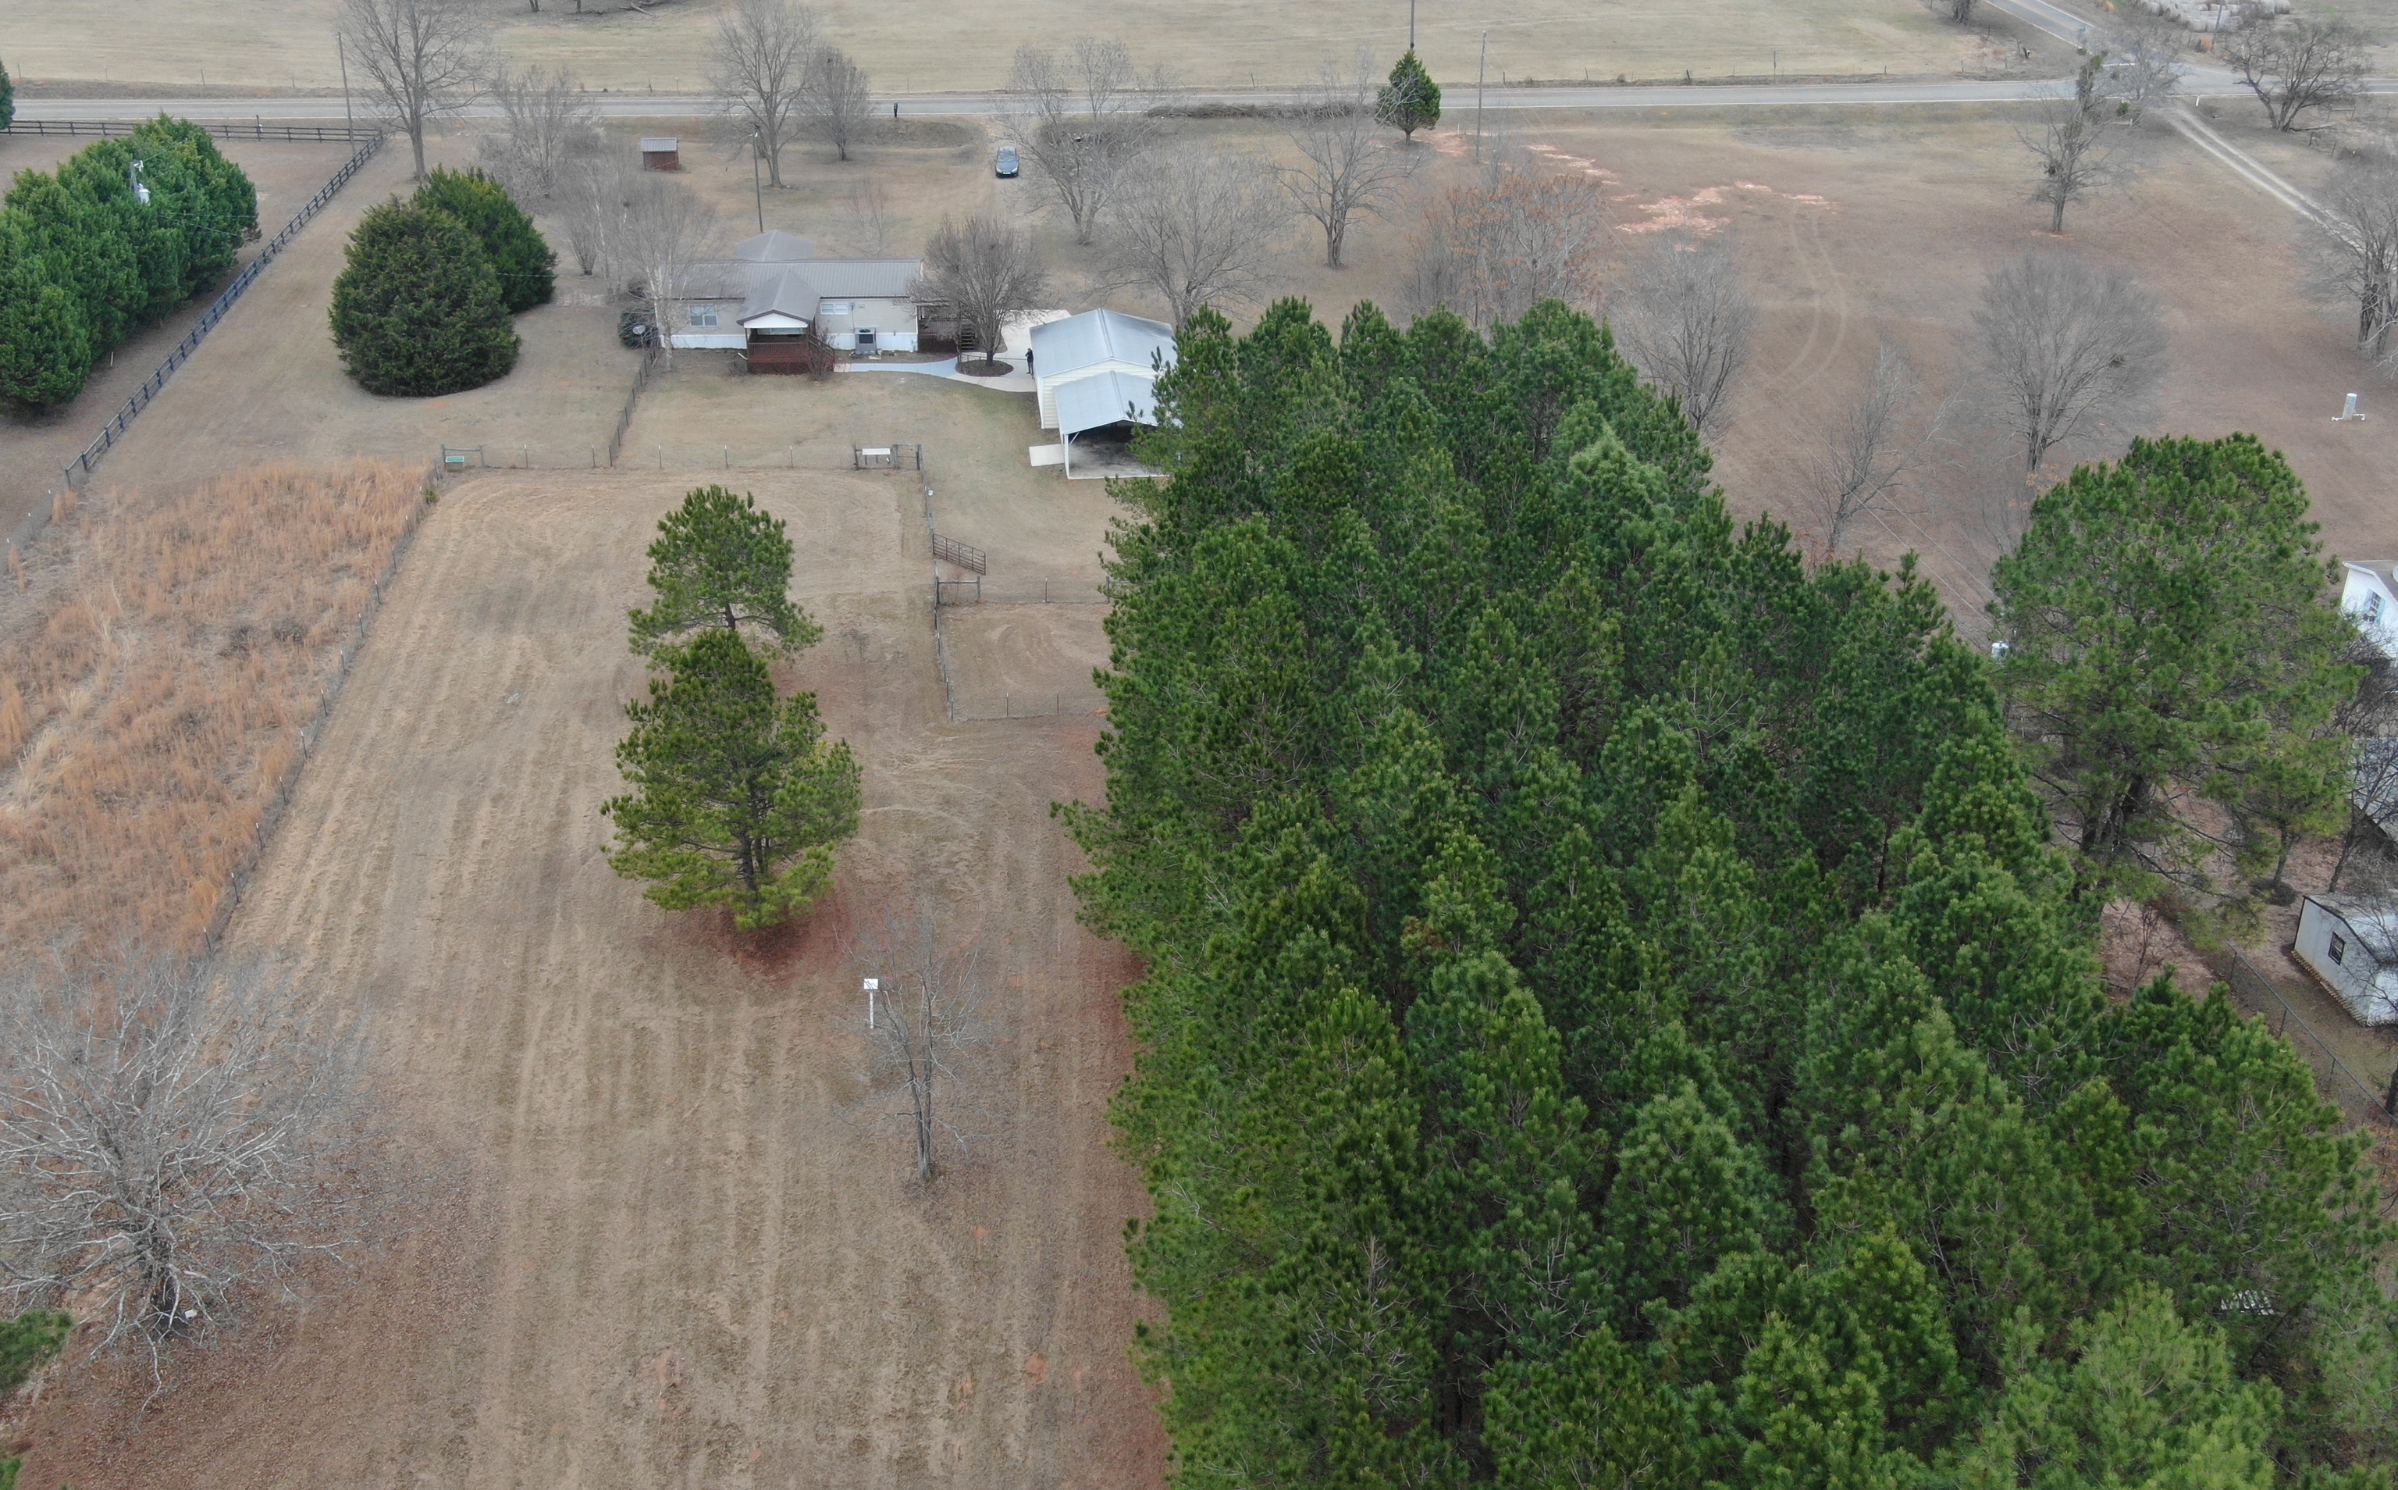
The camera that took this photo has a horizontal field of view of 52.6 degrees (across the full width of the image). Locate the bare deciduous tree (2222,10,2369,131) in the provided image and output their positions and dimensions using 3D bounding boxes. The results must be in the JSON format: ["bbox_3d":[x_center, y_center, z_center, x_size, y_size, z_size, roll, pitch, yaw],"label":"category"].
[{"bbox_3d":[87.080,-53.220,192.380,11.730,9.130,11.380,0,25,0],"label":"bare deciduous tree"}]

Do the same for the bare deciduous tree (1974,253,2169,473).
[{"bbox_3d":[43.144,-18.748,120.311,9.629,11.236,9.341,0,26,0],"label":"bare deciduous tree"}]

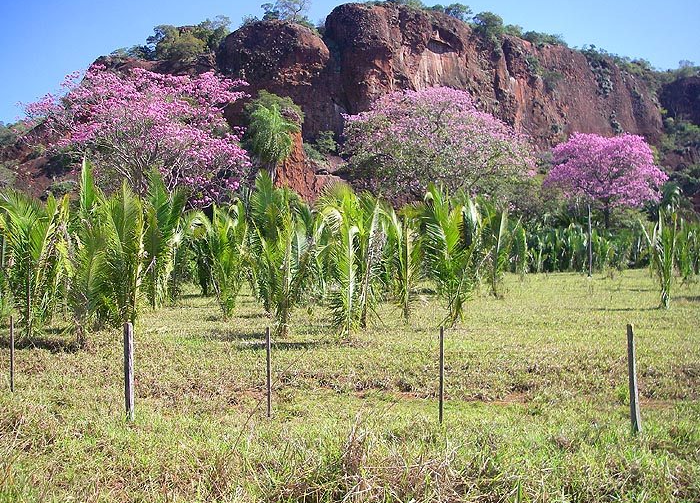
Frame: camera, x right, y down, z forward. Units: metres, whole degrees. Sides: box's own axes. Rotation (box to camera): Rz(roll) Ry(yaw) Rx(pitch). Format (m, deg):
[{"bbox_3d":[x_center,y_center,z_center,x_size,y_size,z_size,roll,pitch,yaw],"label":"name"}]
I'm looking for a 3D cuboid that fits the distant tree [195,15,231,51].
[{"bbox_3d":[-17.894,-28.306,100.000,4.685,4.815,4.600,0,0,0],"label":"distant tree"}]

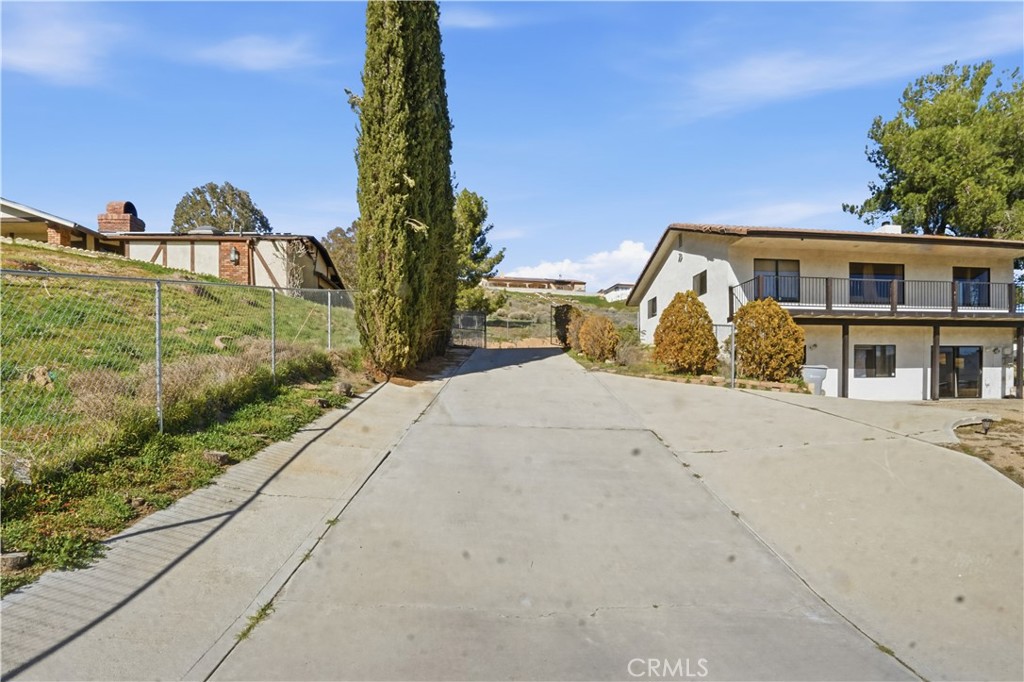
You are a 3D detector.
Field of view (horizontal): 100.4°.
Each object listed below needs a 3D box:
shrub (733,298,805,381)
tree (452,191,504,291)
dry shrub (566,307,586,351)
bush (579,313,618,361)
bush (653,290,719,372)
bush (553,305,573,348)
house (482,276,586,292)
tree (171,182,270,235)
[{"bbox_3d":[6.796,-0.013,11.300,1.700,2.200,1.700,0,-2,0],"label":"shrub"},{"bbox_3d":[-3.453,-6.287,31.000,6.000,9.600,6.000,0,-2,0],"label":"tree"},{"bbox_3d":[2.058,-0.361,13.400,0.900,1.450,0.950,0,-2,0],"label":"dry shrub"},{"bbox_3d":[2.353,-0.068,11.600,1.100,1.300,1.100,0,-2,0],"label":"bush"},{"bbox_3d":[4.678,-0.202,11.500,1.700,2.250,1.700,0,-2,0],"label":"bush"},{"bbox_3d":[1.835,-0.535,15.200,0.800,1.500,0.850,0,-2,0],"label":"bush"},{"bbox_3d":[5.069,-12.188,92.000,21.500,4.200,12.000,0,-2,-12],"label":"house"},{"bbox_3d":[-28.607,-10.094,42.000,8.800,11.300,8.800,0,-2,0],"label":"tree"}]

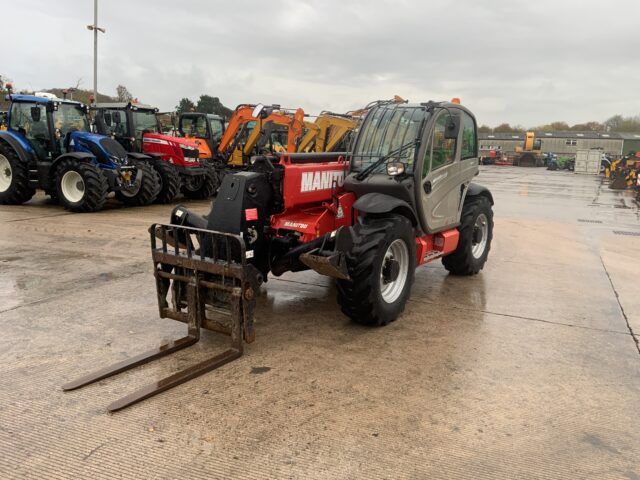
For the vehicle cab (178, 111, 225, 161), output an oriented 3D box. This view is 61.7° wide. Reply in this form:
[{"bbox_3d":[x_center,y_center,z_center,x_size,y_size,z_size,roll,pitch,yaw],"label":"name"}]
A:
[{"bbox_3d":[-4.420,-3.860,20.000,1.400,1.800,1.150,7,11,27],"label":"vehicle cab"}]

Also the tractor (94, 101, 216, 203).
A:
[{"bbox_3d":[-5.857,-2.880,18.098,4.600,3.050,2.300,6,11,26],"label":"tractor"}]

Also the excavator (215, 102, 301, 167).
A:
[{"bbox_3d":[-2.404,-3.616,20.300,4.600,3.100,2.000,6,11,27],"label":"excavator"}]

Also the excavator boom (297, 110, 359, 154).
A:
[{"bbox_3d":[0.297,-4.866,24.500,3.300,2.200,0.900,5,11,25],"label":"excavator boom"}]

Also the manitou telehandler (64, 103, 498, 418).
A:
[{"bbox_3d":[0.087,-0.474,6.311,2.300,2.470,6.690,7,12,33],"label":"manitou telehandler"}]

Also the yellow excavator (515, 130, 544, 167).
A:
[{"bbox_3d":[22.125,-9.636,56.178,3.200,3.900,7.200,5,10,19],"label":"yellow excavator"}]

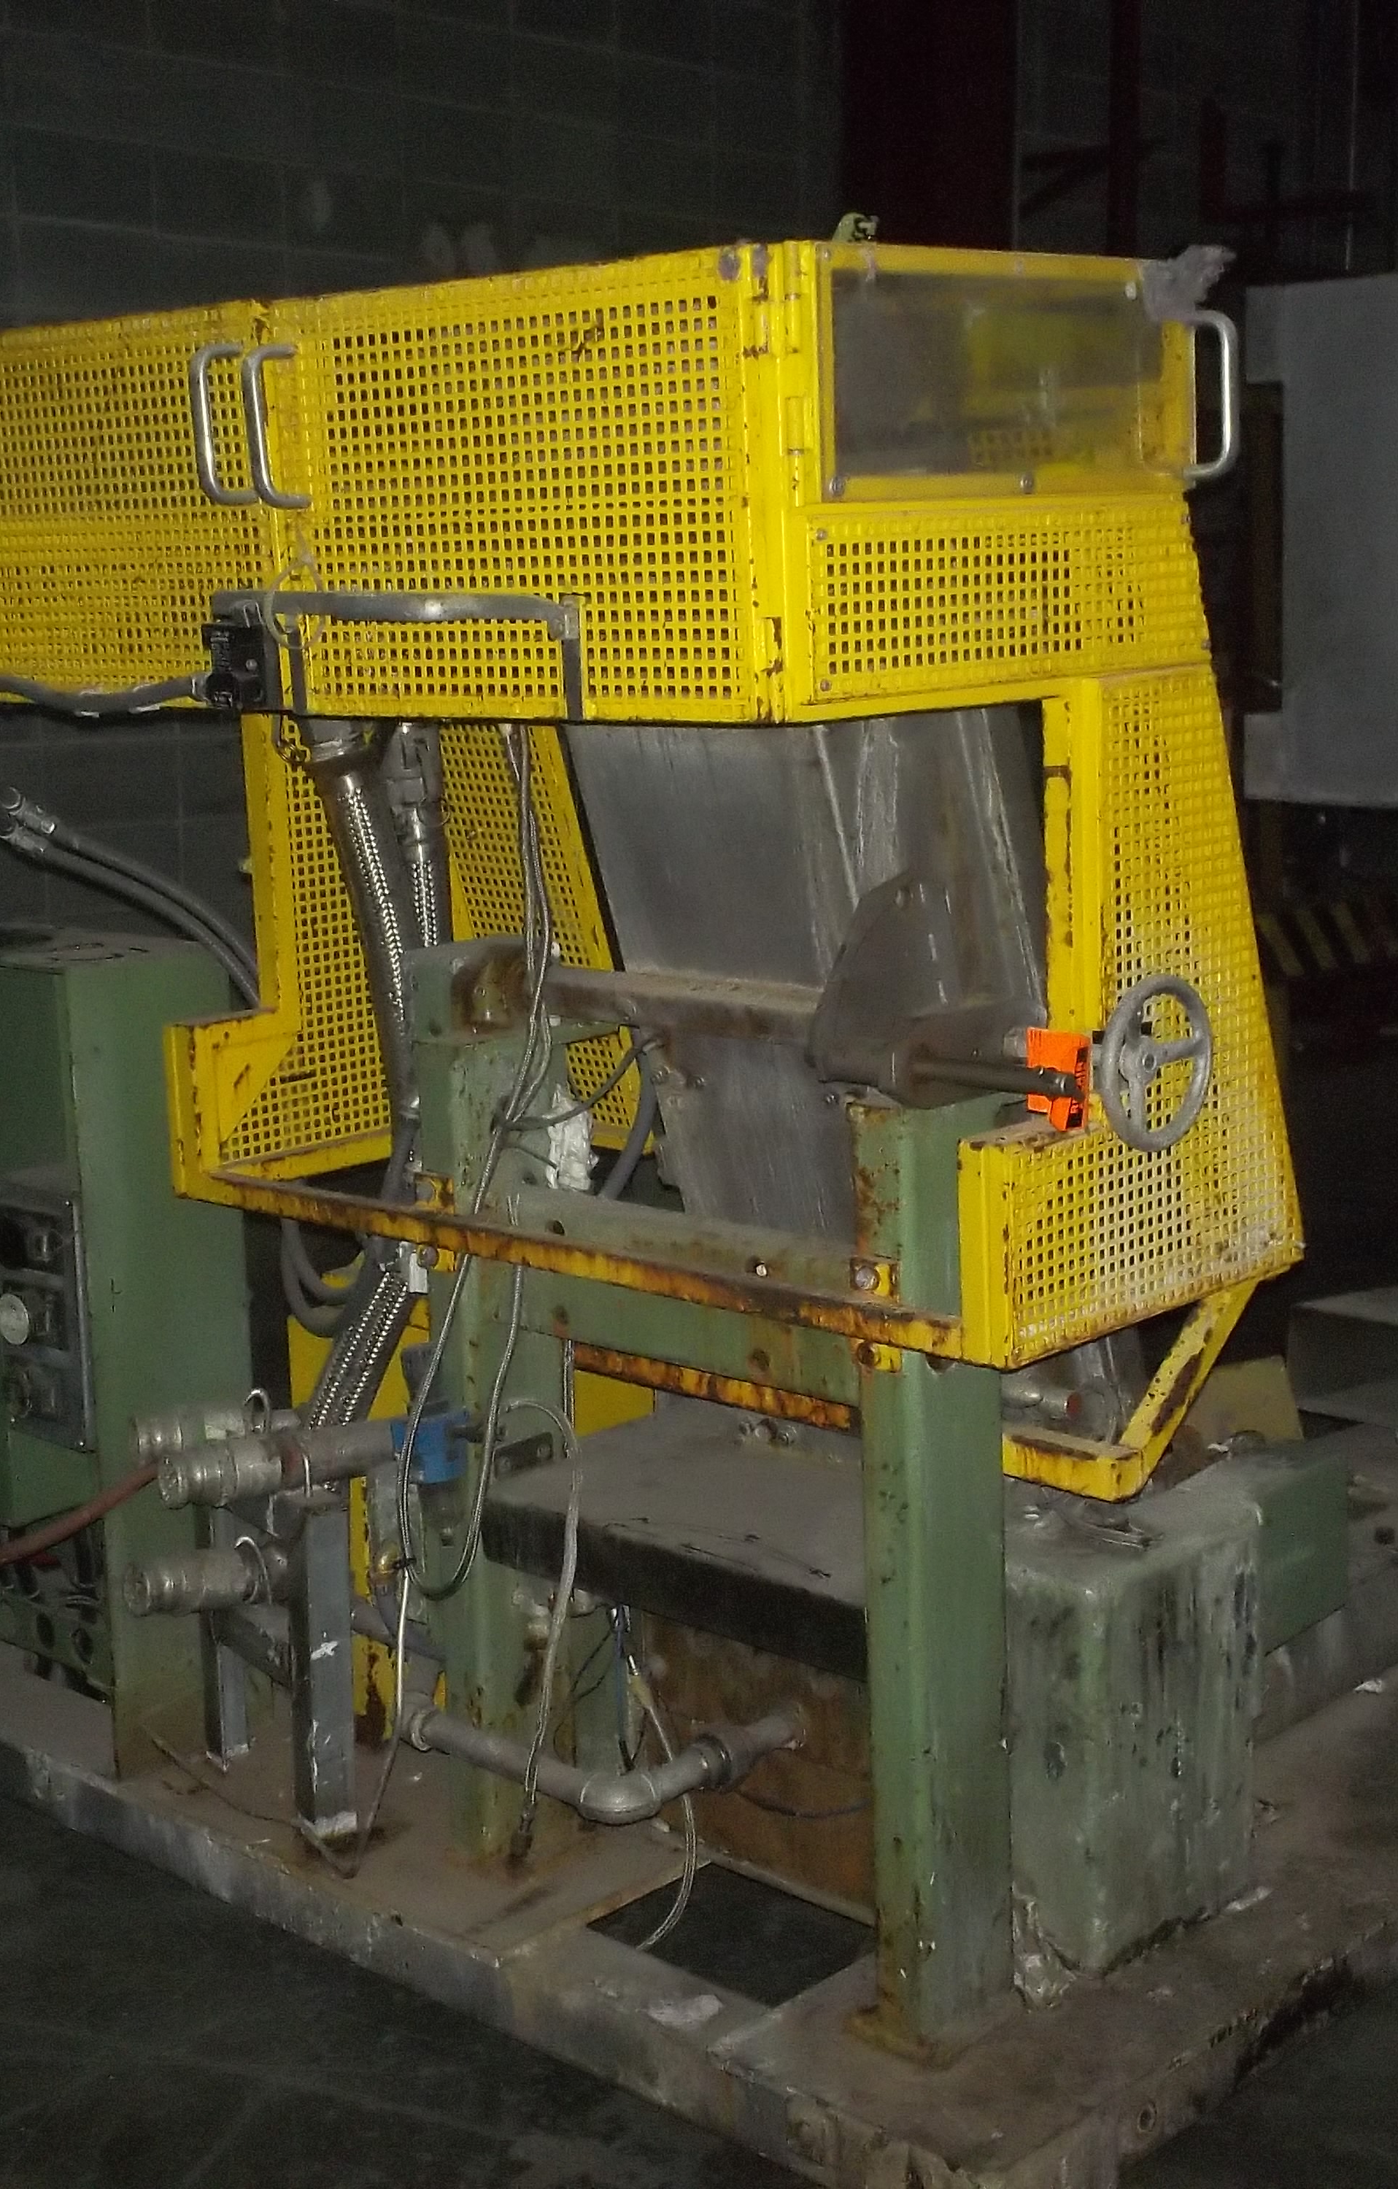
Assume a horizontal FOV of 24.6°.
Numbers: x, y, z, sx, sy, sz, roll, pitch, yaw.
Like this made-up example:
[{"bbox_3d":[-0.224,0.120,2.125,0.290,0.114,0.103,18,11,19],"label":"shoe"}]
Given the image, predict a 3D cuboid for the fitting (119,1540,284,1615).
[{"bbox_3d":[-0.639,0.620,4.126,0.190,0.080,0.074,-7,10,-34],"label":"fitting"}]

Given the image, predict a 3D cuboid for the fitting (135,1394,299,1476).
[{"bbox_3d":[-0.627,0.438,4.148,0.190,0.080,0.074,-7,10,-34],"label":"fitting"}]

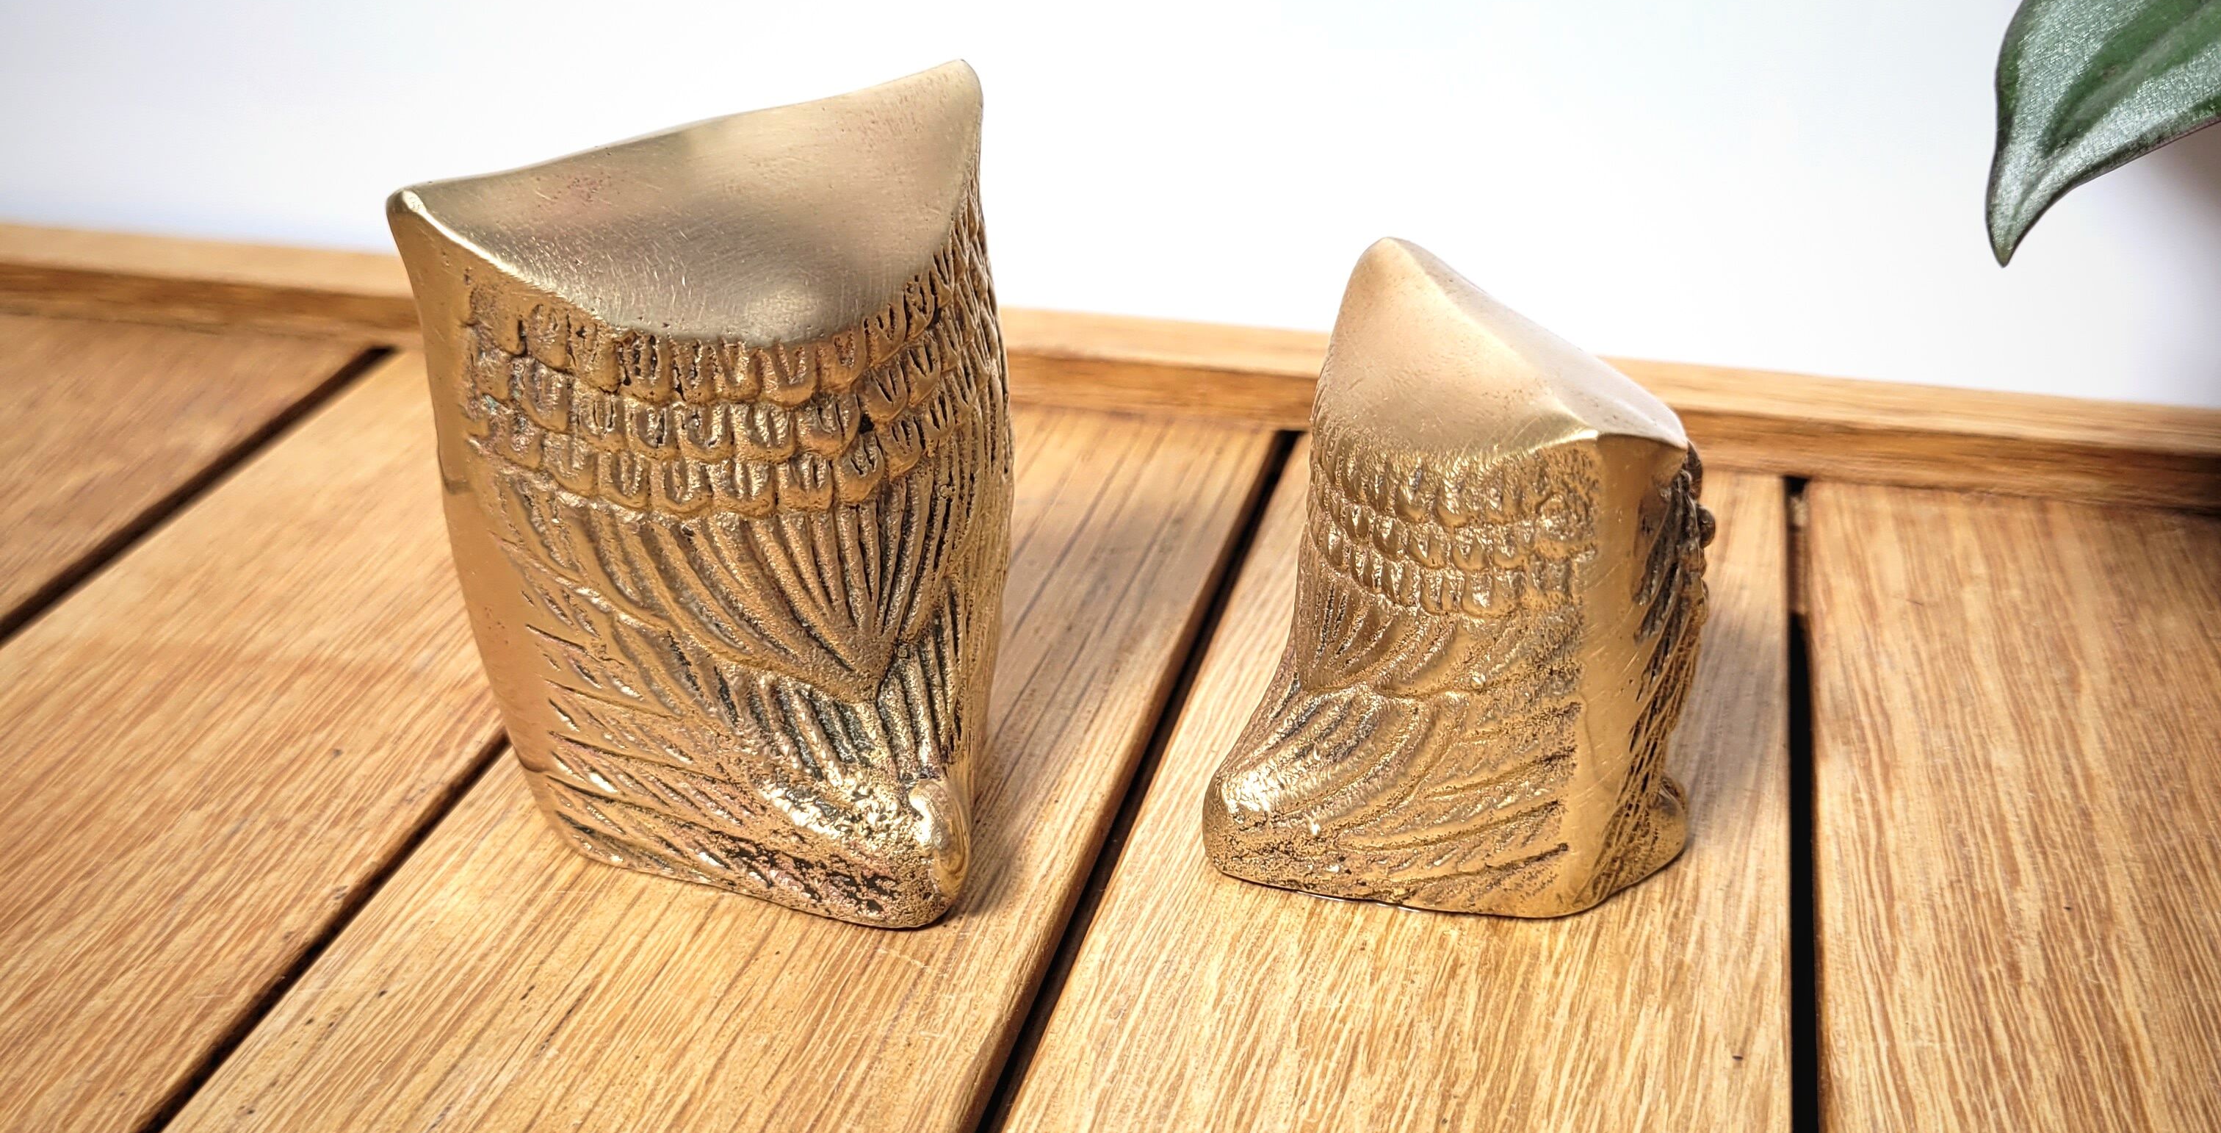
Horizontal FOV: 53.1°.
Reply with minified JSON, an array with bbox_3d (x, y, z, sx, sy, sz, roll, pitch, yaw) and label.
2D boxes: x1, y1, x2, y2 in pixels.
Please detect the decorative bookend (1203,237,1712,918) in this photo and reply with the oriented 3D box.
[{"bbox_3d":[0.046,0.003,0.320,0.071,0.076,0.075,-10,30,-15],"label":"decorative bookend"}]

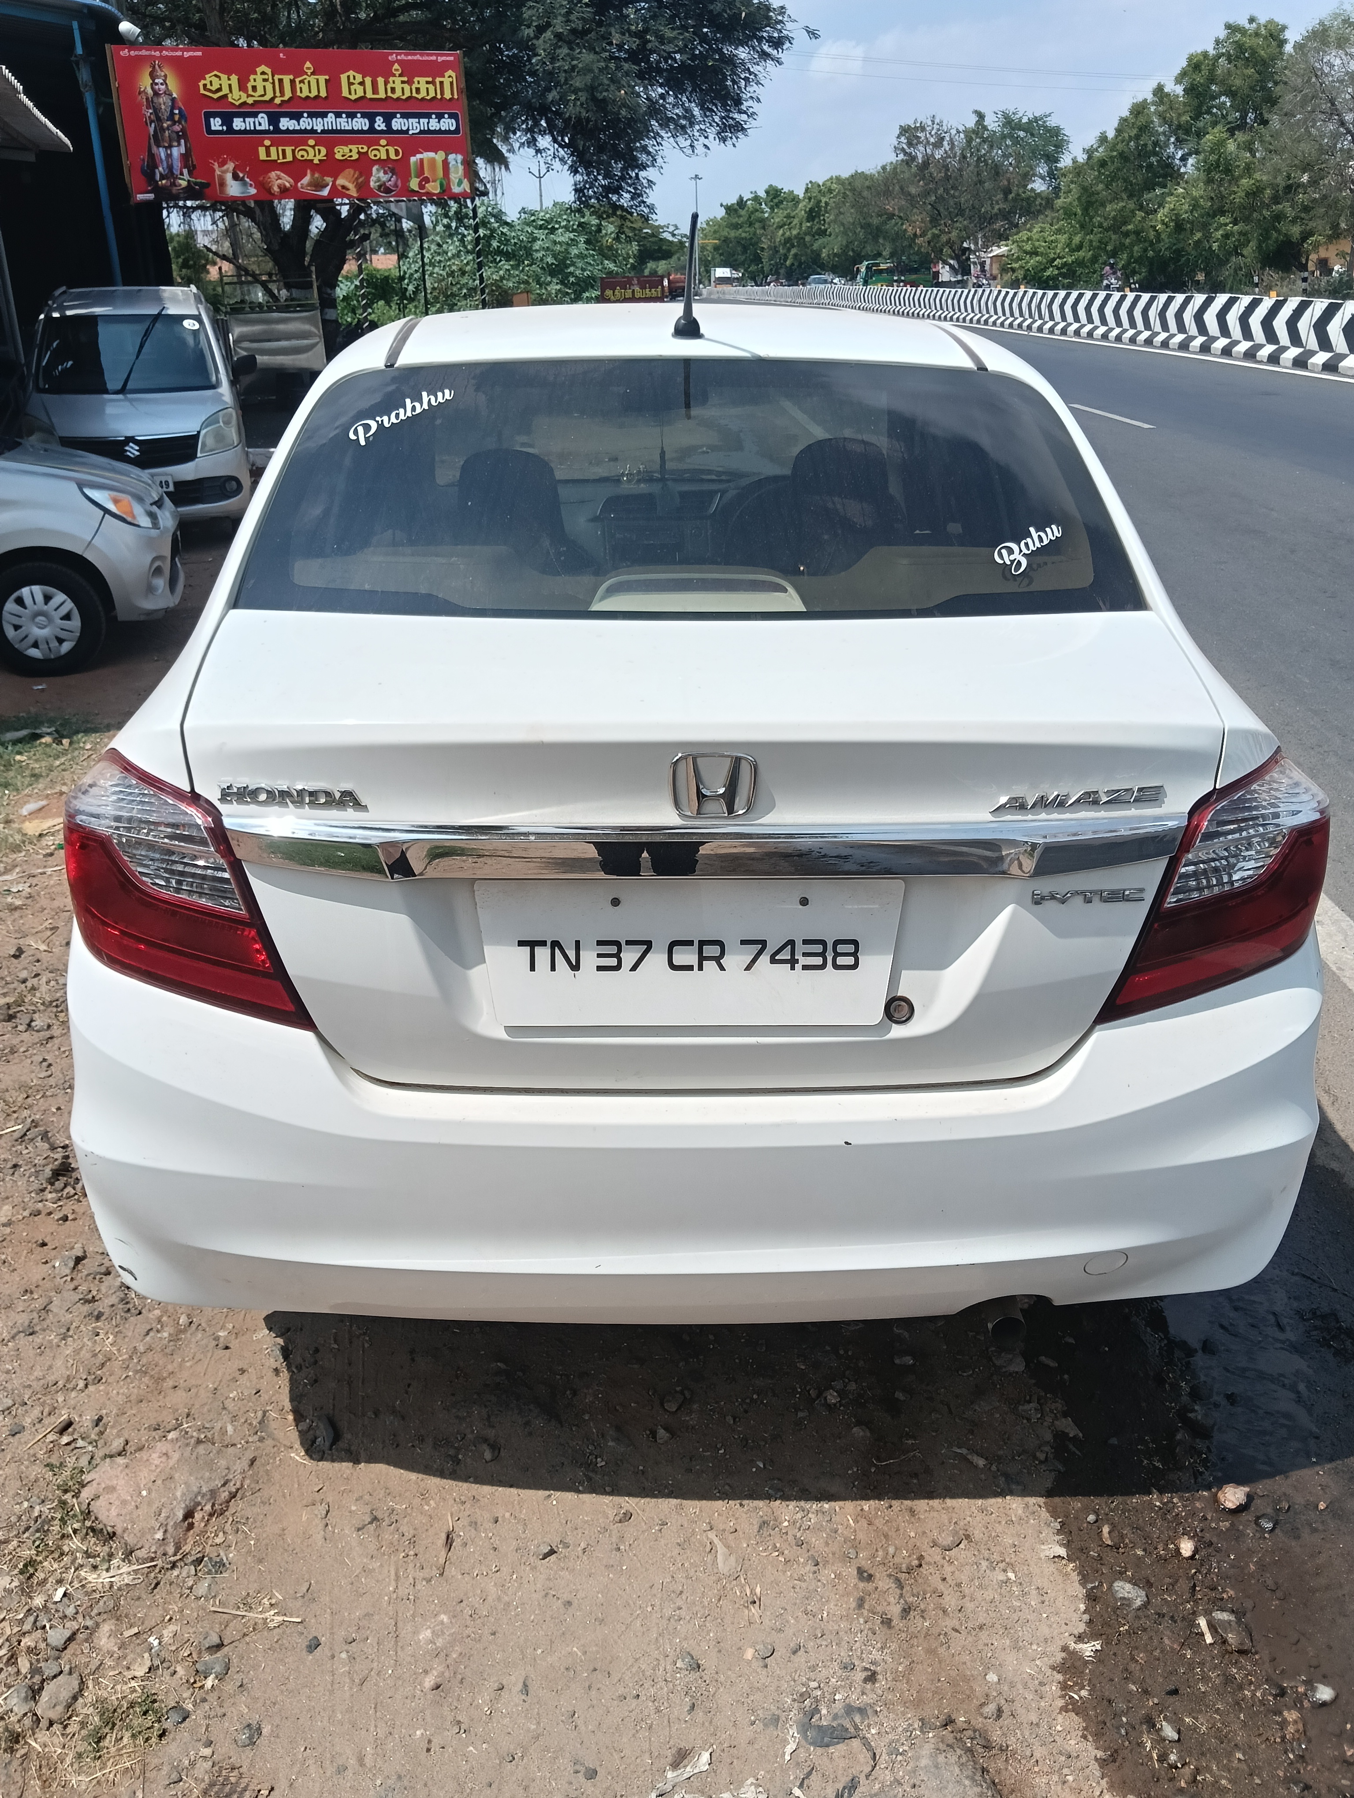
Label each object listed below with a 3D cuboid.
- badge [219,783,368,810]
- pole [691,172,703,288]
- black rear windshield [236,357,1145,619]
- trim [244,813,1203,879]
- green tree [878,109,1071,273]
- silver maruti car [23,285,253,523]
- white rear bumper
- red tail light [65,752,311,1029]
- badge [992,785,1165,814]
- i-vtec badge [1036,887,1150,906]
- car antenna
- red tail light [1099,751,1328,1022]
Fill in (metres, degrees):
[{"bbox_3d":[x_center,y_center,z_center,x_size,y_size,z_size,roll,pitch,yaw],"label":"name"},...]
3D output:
[{"bbox_3d":[-0.446,-0.117,1.632,0.174,0.025,0.010,4,24,10],"label":"badge"},{"bbox_3d":[1.769,-57.509,122.179,1.100,9.500,0.400,0,24,-1],"label":"pole"},{"bbox_3d":[0.026,-0.632,2.099,1.220,0.120,0.680,0,48,-1],"label":"black rear windshield"},{"bbox_3d":[0.040,-0.065,1.639,1.155,0.070,0.090,0,24,-1],"label":"trim"},{"bbox_3d":[16.781,-40.525,80.486,10.300,9.200,9.000,4,24,9],"label":"green tree"},{"bbox_3d":[-3.951,-3.635,10.451,1.500,1.690,3.600,-7,25,-15],"label":"silver maruti car"},{"bbox_3d":[0.037,0.280,1.939,1.640,0.460,0.430,0,24,-1],"label":"white rear bumper"},{"bbox_3d":[-0.618,-0.015,1.777,0.320,0.290,0.250,4,24,10],"label":"red tail light"},{"bbox_3d":[0.471,-0.116,1.644,0.205,0.026,0.010,-4,24,-10],"label":"badge"},{"bbox_3d":[0.499,-0.003,1.699,0.138,0.020,0.008,-2,24,-5],"label":"i-vtec badge"},{"bbox_3d":[0.019,-1.065,2.416,0.055,0.200,0.160,0,24,-1],"label":"car antenna"},{"bbox_3d":[0.682,-0.025,1.802,0.320,0.290,0.250,-5,24,-12],"label":"red tail light"}]

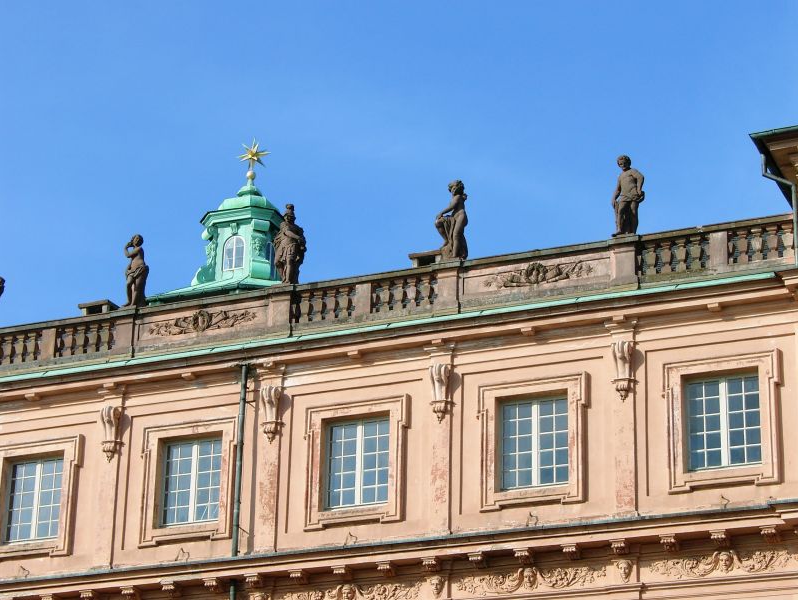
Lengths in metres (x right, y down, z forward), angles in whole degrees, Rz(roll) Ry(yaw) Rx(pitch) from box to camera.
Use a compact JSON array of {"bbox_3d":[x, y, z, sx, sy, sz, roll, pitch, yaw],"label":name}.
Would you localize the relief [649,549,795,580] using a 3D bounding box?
[{"bbox_3d":[6.269,5.121,43.533,2.912,0.460,0.160,-8,-23,22],"label":"relief"}]

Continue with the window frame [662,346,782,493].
[{"bbox_3d":[6.550,2.507,45.283,2.325,2.799,0.304,-8,-24,22],"label":"window frame"}]

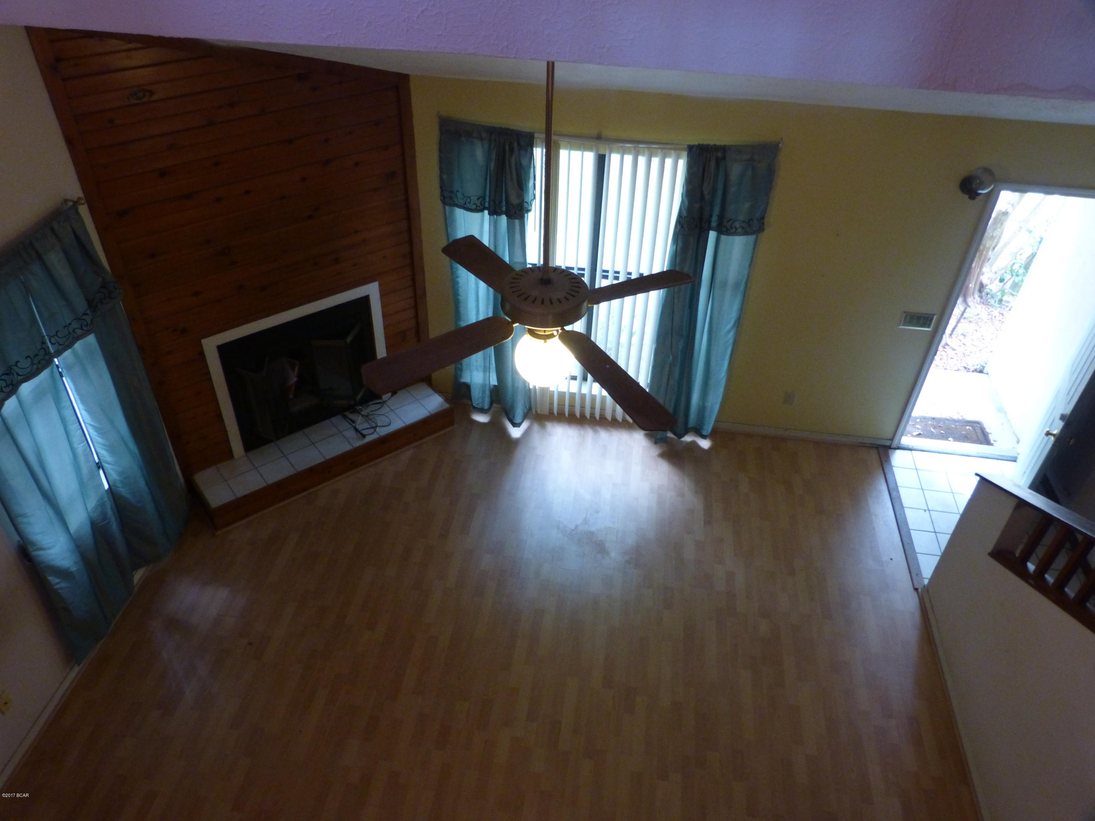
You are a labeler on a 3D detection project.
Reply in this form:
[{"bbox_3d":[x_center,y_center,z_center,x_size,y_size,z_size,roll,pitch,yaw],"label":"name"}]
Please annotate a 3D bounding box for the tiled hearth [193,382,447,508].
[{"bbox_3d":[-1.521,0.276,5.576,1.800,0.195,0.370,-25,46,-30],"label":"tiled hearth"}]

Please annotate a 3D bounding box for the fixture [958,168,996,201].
[{"bbox_3d":[2.492,-1.314,4.574,0.160,0.150,0.150,6,39,6],"label":"fixture"}]

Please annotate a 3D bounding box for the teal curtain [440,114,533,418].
[{"bbox_3d":[-0.391,-0.858,5.447,0.600,2.200,0.170,6,39,6],"label":"teal curtain"}]

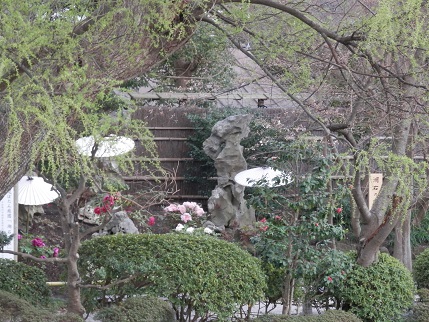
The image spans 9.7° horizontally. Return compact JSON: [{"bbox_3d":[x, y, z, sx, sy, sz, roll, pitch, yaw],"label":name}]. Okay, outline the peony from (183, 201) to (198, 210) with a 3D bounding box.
[{"bbox_3d":[-0.388,0.722,40.500,0.232,0.141,0.170,0,2,0],"label":"peony"}]

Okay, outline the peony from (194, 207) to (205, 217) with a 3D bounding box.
[{"bbox_3d":[-0.227,0.807,40.300,0.151,0.155,0.140,-1,2,-17],"label":"peony"}]

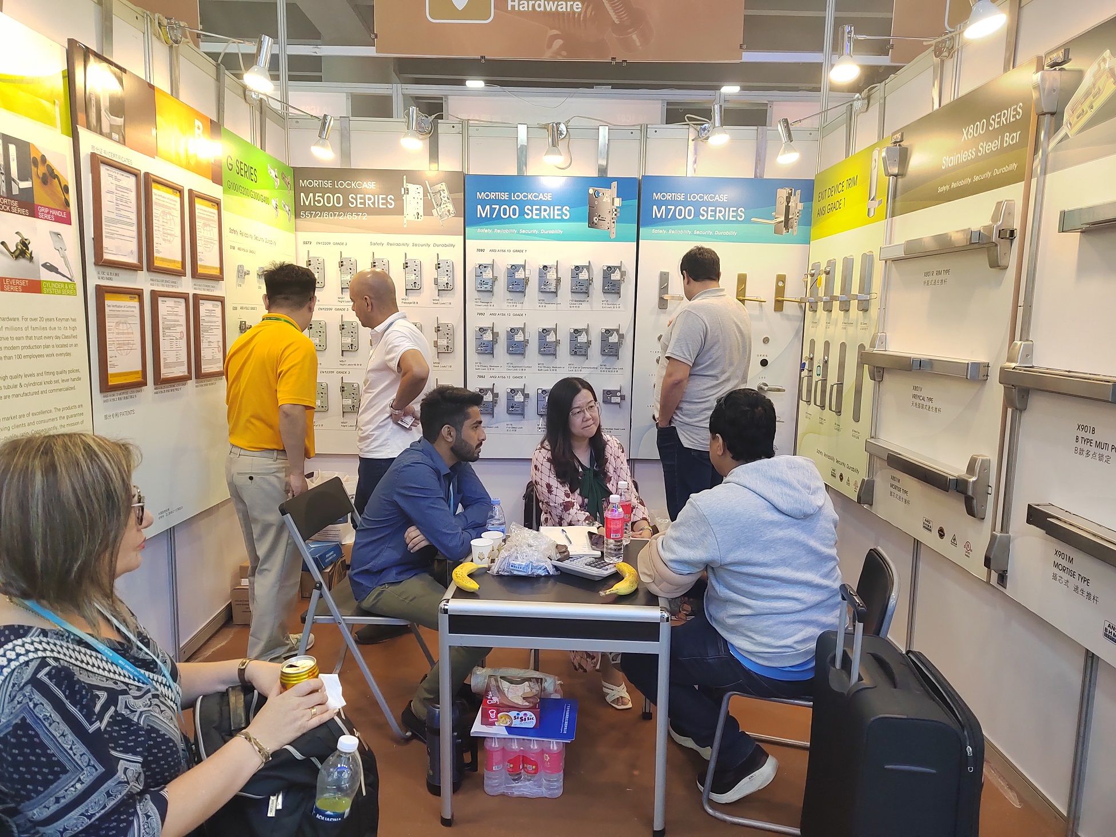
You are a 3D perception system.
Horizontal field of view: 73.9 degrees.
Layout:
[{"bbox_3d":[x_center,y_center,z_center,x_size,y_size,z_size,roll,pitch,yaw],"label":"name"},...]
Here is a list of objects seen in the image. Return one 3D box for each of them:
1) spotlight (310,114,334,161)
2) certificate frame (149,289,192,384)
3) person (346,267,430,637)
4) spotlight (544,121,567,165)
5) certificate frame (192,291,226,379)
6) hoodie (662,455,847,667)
[{"bbox_3d":[-1.188,-1.414,3.741,0.120,0.235,0.120,15,7,-2],"label":"spotlight"},{"bbox_3d":[-1.465,-0.306,2.821,0.025,0.342,0.240,1,8,0],"label":"certificate frame"},{"bbox_3d":[-0.735,0.173,3.287,0.350,1.640,0.480,3,8,11],"label":"person"},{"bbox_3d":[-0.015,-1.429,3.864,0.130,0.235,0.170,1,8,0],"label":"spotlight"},{"bbox_3d":[-1.468,-0.344,3.131,0.020,0.340,0.255,1,8,-1],"label":"certificate frame"},{"bbox_3d":[0.571,0.409,2.255,0.460,0.610,0.530,7,10,37],"label":"hoodie"}]

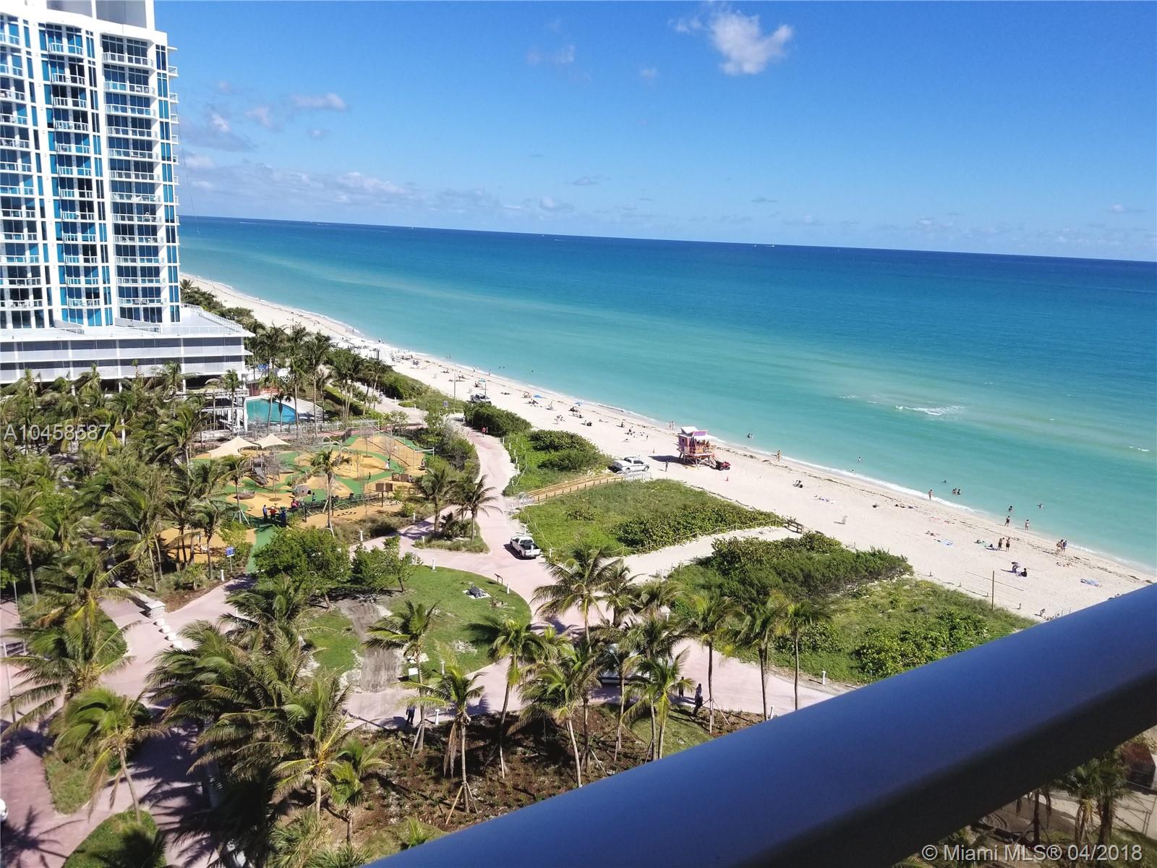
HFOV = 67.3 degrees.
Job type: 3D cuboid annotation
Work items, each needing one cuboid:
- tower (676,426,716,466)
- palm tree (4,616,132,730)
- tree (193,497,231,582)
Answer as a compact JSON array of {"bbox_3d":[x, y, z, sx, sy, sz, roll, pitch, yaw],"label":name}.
[{"bbox_3d":[18.890,1.790,138.880,4.900,5.500,4.300,-8,17,-39],"label":"tower"},{"bbox_3d":[-31.720,16.240,54.160,8.040,8.960,8.040,-5,15,-31],"label":"palm tree"},{"bbox_3d":[-34.530,10.130,81.990,3.640,8.010,3.640,-3,14,-23],"label":"tree"}]

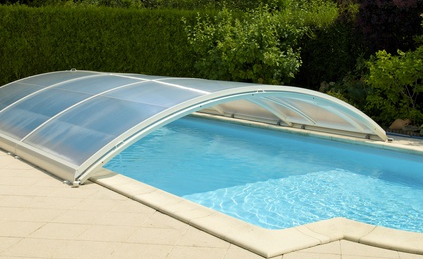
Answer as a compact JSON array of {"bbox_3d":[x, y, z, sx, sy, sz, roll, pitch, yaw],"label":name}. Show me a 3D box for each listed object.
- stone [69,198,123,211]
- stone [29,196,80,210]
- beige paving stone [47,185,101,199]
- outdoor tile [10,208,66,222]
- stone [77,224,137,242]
[{"bbox_3d":[-1.107,0.751,5.493,0.402,0.040,0.398,1,8,11],"label":"stone"},{"bbox_3d":[-1.510,0.744,5.568,0.402,0.040,0.398,1,8,11],"label":"stone"},{"bbox_3d":[-1.435,0.688,5.961,0.402,0.040,0.398,1,8,11],"label":"beige paving stone"},{"bbox_3d":[-1.584,0.800,5.175,0.402,0.040,0.398,1,8,11],"label":"outdoor tile"},{"bbox_3d":[-0.852,0.869,4.631,0.402,0.040,0.398,1,8,11],"label":"stone"}]

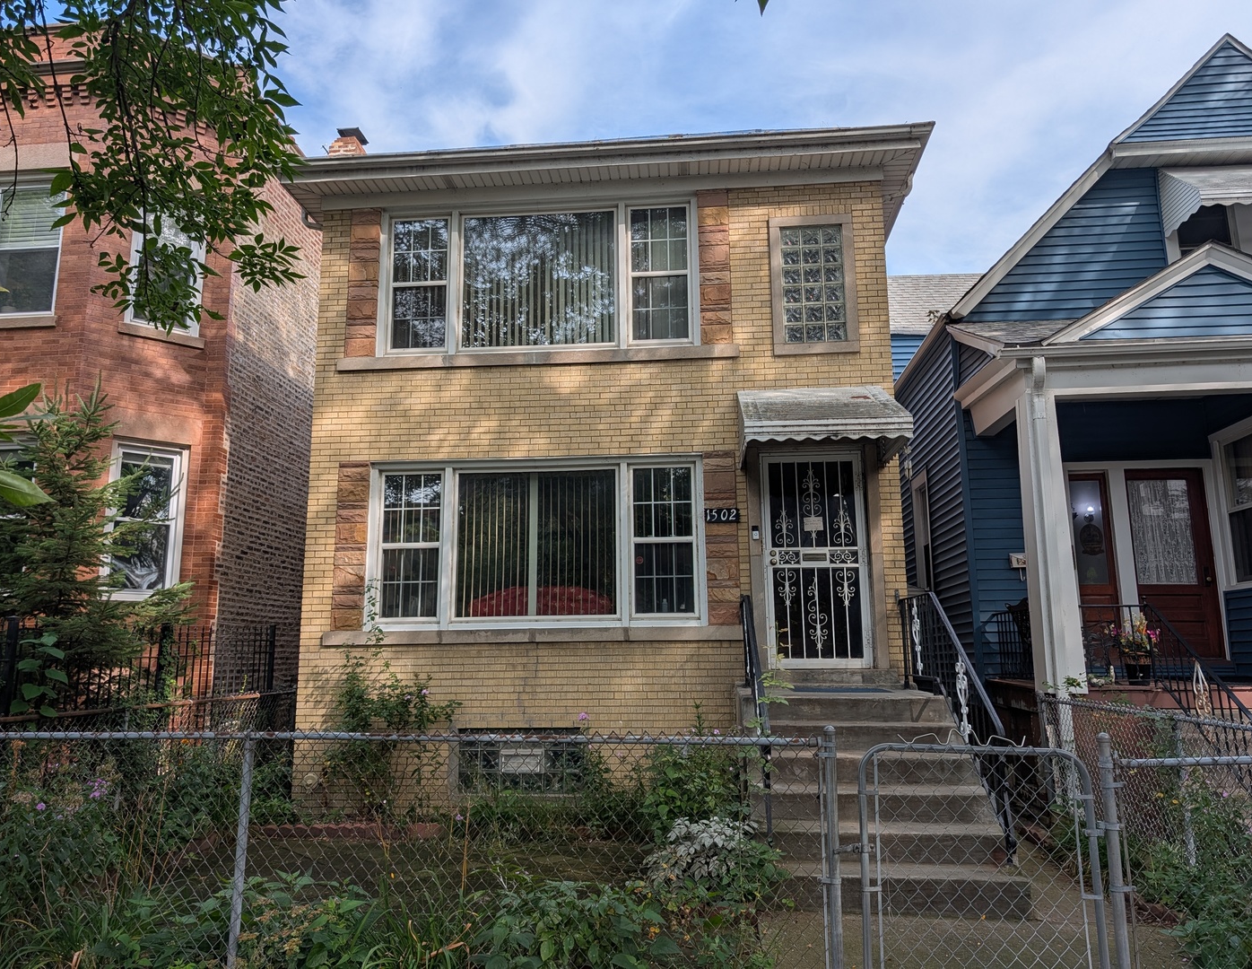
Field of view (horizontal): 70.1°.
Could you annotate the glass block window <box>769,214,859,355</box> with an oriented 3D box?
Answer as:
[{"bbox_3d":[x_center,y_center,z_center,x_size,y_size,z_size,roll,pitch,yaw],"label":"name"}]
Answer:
[{"bbox_3d":[1.863,-1.972,8.897,0.818,1.431,0.120,-1,-10,5],"label":"glass block window"}]

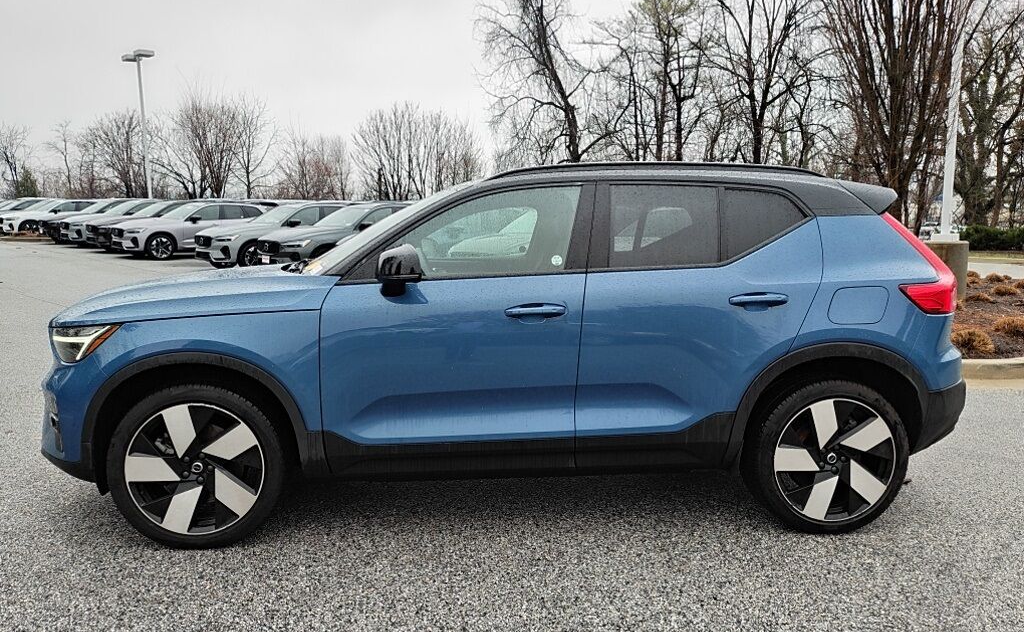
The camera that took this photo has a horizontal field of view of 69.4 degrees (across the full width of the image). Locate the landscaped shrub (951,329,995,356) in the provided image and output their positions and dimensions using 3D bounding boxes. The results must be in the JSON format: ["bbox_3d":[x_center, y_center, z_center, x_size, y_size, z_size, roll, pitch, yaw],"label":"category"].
[{"bbox_3d":[4.261,0.245,6.850,0.450,0.250,0.430,5,9,32],"label":"landscaped shrub"}]

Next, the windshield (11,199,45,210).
[{"bbox_3d":[-23.259,-5.353,35.500,0.900,0.480,1.400,-7,10,-43],"label":"windshield"}]

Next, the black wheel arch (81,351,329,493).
[{"bbox_3d":[-1.259,0.431,3.041,0.995,0.615,0.160,0,7,-4],"label":"black wheel arch"}]

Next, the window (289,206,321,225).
[{"bbox_3d":[-4.620,-2.220,16.500,0.860,0.440,0.160,-7,10,-43],"label":"window"}]

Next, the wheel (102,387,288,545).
[{"bbox_3d":[-1.295,0.608,3.106,0.720,0.720,0.240,0,7,-4],"label":"wheel"}]

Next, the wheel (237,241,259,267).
[{"bbox_3d":[-5.892,-1.351,16.874,0.250,0.730,0.730,8,11,42],"label":"wheel"}]

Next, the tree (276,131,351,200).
[{"bbox_3d":[-11.765,-7.911,44.326,4.503,6.260,4.278,-2,8,-14],"label":"tree"}]

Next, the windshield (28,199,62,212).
[{"bbox_3d":[-20.691,-4.879,32.800,0.900,0.480,1.400,-7,10,-43],"label":"windshield"}]

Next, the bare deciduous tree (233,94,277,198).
[{"bbox_3d":[-15.874,-9.453,45.588,2.700,8.260,2.700,1,8,0],"label":"bare deciduous tree"}]

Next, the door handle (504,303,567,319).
[{"bbox_3d":[0.088,-0.024,3.017,0.240,0.055,0.060,0,8,-4],"label":"door handle"}]

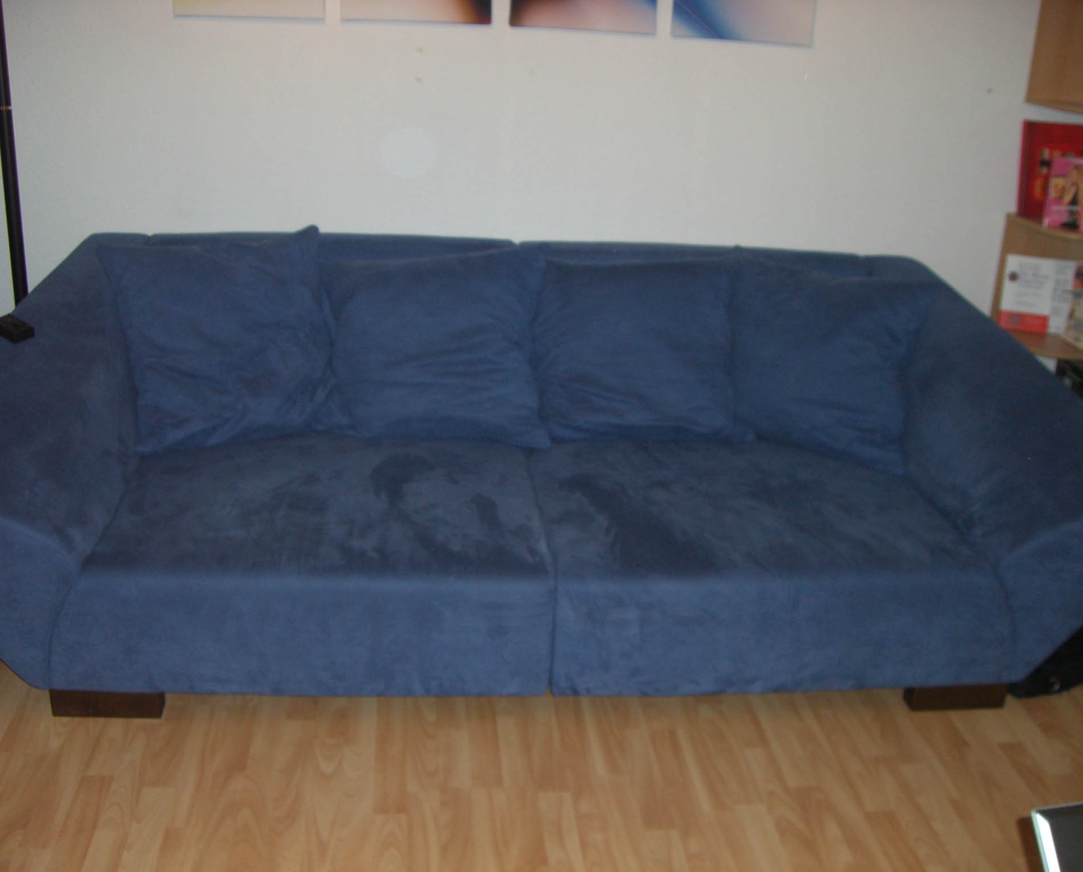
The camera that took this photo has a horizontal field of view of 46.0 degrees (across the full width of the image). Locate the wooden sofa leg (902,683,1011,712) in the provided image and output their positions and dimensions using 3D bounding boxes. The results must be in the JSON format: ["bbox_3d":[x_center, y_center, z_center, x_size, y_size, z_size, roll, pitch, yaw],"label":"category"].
[{"bbox_3d":[0.977,0.599,3.011,0.228,0.075,0.060,1,20,-6],"label":"wooden sofa leg"}]

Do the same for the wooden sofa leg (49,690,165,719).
[{"bbox_3d":[-0.954,0.574,2.818,0.233,0.075,0.060,1,20,-6],"label":"wooden sofa leg"}]

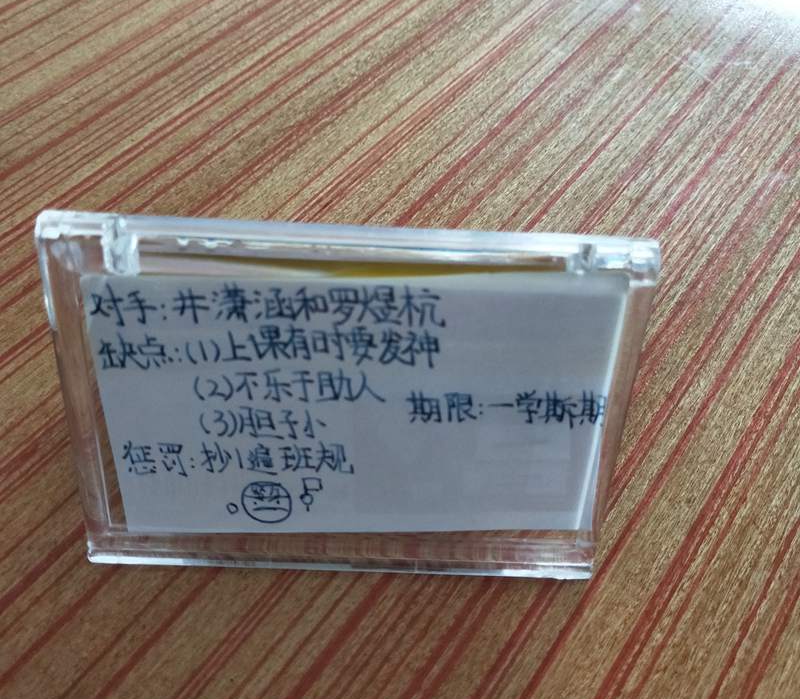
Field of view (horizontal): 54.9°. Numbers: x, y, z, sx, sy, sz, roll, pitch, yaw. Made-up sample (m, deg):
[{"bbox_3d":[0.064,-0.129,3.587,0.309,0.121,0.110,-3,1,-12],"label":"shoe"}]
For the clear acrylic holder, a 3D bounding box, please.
[{"bbox_3d":[-0.009,0.005,0.147,0.102,0.060,0.056,3,57,-3],"label":"clear acrylic holder"}]

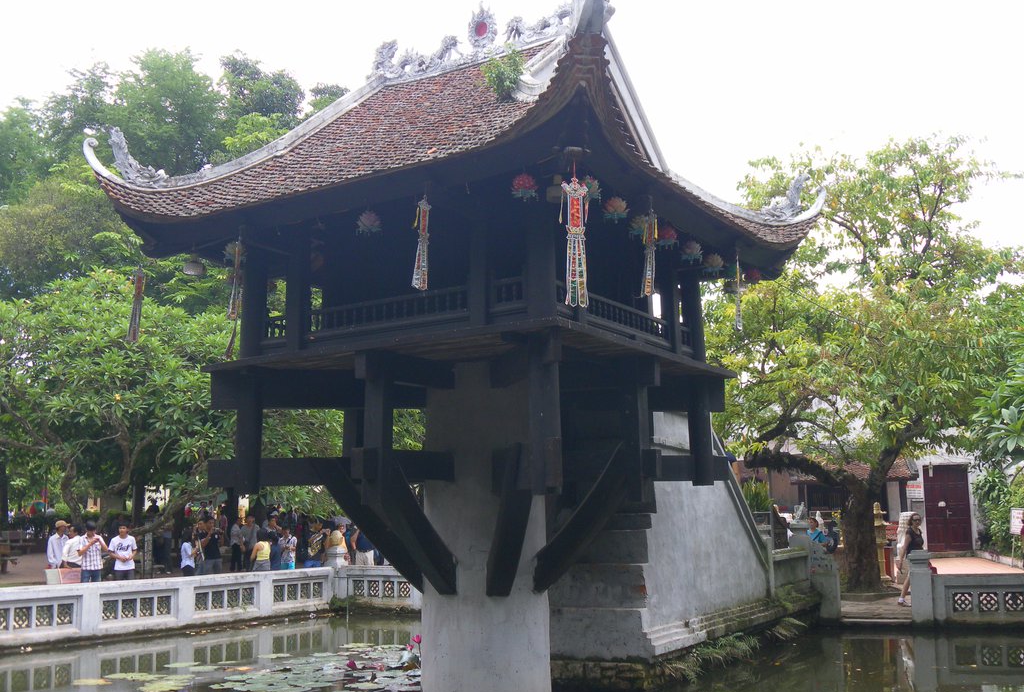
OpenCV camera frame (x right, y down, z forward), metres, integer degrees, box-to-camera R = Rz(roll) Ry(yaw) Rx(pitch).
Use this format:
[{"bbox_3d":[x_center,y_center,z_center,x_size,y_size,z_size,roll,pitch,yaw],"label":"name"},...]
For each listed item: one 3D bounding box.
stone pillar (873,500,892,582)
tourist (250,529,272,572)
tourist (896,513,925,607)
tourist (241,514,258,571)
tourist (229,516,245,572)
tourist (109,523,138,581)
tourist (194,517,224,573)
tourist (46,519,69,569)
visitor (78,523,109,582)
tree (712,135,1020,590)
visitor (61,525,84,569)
[{"bbox_3d":[8.125,4.363,22.873,0.500,1.820,0.500,-7,-11,31],"label":"stone pillar"},{"bbox_3d":[-5.091,4.523,21.052,0.450,1.560,0.320,-1,-10,0],"label":"tourist"},{"bbox_3d":[6.953,3.726,18.014,0.420,1.620,0.470,-7,-11,31],"label":"tourist"},{"bbox_3d":[-5.971,4.708,23.561,0.500,1.680,0.330,1,-10,-12],"label":"tourist"},{"bbox_3d":[-7.711,5.568,28.999,0.320,1.620,0.450,3,-10,-24],"label":"tourist"},{"bbox_3d":[-6.534,3.809,17.426,0.520,1.670,0.320,2,-10,-15],"label":"tourist"},{"bbox_3d":[-5.650,4.088,19.506,0.520,1.710,0.420,8,-13,-41],"label":"tourist"},{"bbox_3d":[-7.383,3.682,16.842,0.330,1.680,0.470,-9,-13,39],"label":"tourist"},{"bbox_3d":[-7.106,3.791,17.432,0.520,1.700,0.400,2,-10,-17],"label":"visitor"},{"bbox_3d":[7.126,0.171,20.859,6.300,9.246,6.000,1,-10,-10],"label":"tree"},{"bbox_3d":[-6.999,3.673,16.538,0.350,1.620,0.480,1,-10,-10],"label":"visitor"}]

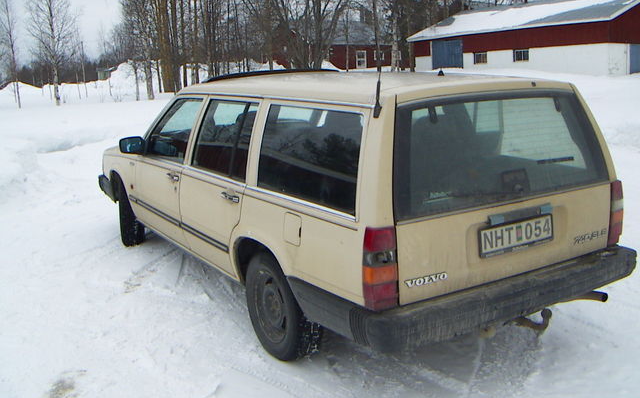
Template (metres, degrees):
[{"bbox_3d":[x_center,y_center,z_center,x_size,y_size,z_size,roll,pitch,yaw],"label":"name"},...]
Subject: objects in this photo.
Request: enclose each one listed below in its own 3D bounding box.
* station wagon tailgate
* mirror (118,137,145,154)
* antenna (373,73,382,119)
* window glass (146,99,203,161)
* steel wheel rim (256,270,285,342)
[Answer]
[{"bbox_3d":[0.885,-0.061,3.270,1.400,0.850,0.220,-9,15,-30],"label":"station wagon tailgate"},{"bbox_3d":[-1.487,-0.429,5.356,0.190,0.135,0.110,-9,15,-30],"label":"mirror"},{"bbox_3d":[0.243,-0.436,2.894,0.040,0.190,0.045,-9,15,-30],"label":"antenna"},{"bbox_3d":[-1.083,-0.518,5.038,0.045,0.455,0.890,9,5,-33],"label":"window glass"},{"bbox_3d":[-0.221,0.595,3.865,0.140,0.405,0.405,-9,15,-30],"label":"steel wheel rim"}]

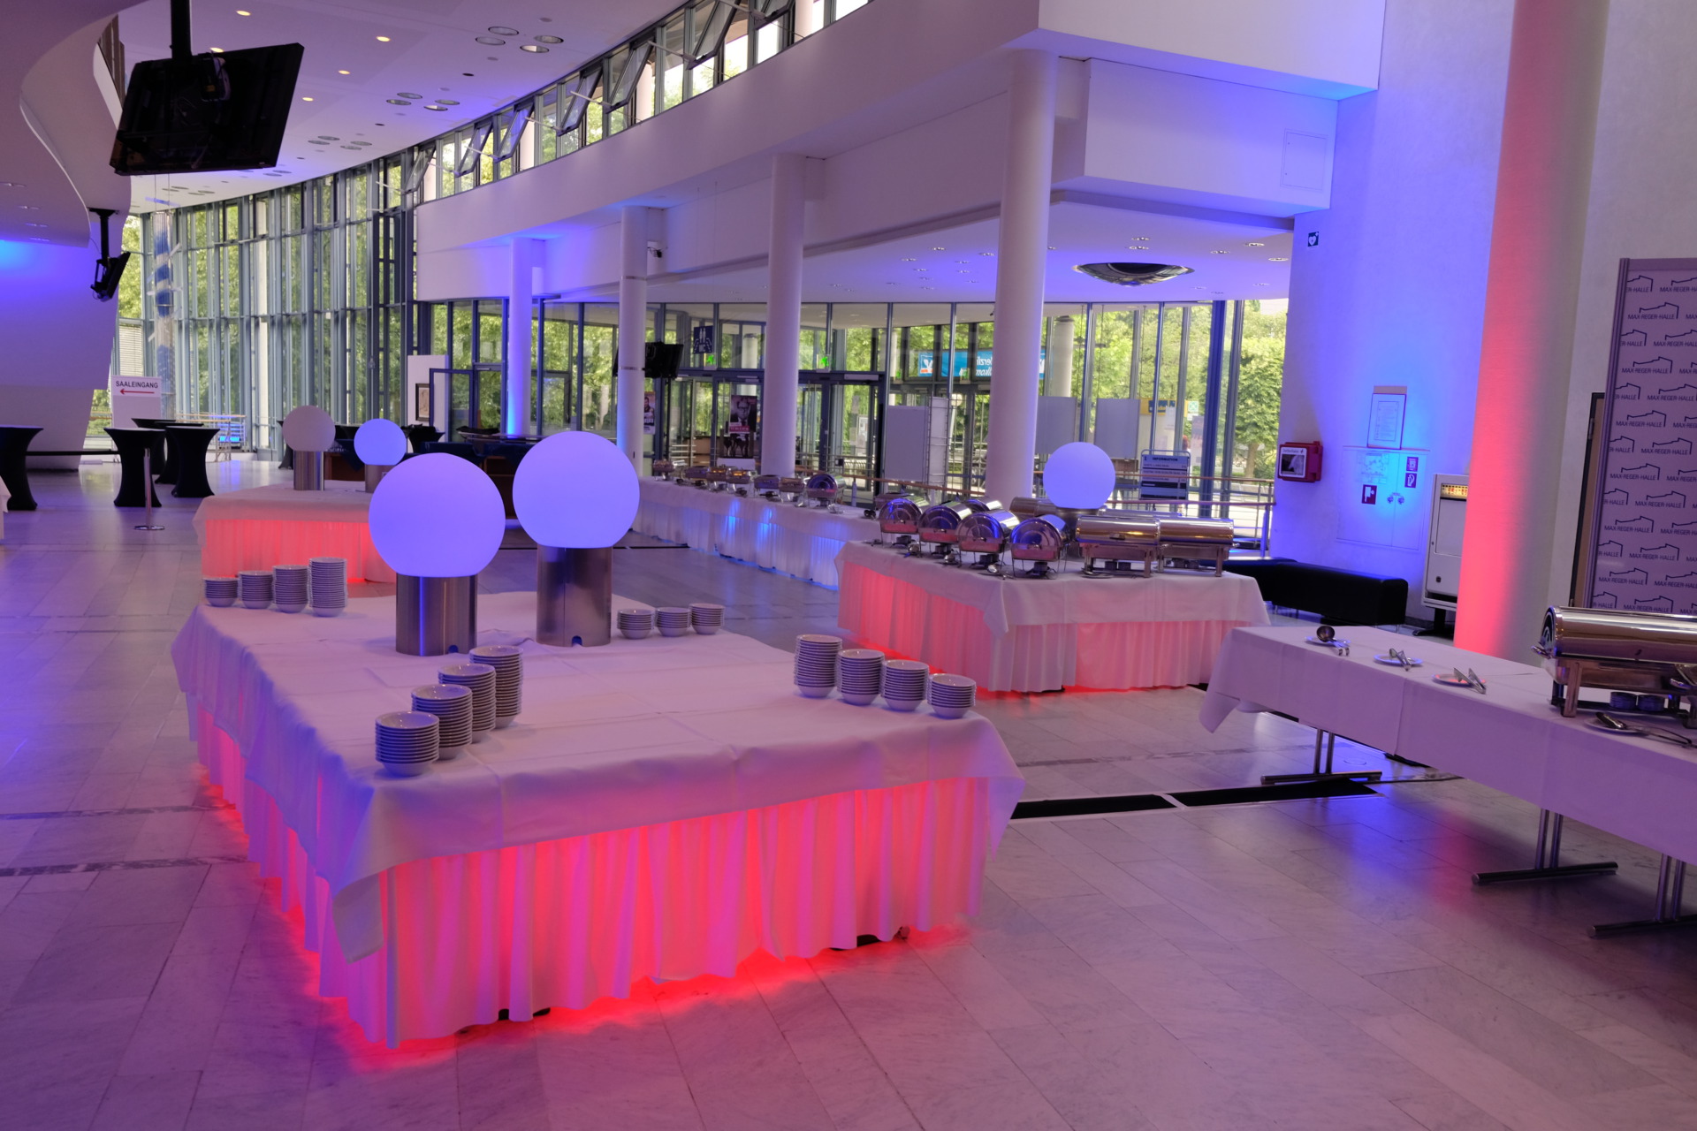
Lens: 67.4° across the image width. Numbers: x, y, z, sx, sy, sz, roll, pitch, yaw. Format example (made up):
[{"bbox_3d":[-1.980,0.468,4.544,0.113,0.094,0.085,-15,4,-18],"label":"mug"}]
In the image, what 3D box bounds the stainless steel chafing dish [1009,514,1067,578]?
[{"bbox_3d":[1.297,-0.146,8.628,0.350,0.385,0.580,4,7,14],"label":"stainless steel chafing dish"}]

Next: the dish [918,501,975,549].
[{"bbox_3d":[0.718,-0.267,9.221,0.365,0.380,0.580,4,7,14],"label":"dish"}]

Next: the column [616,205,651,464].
[{"bbox_3d":[-3.899,-3.725,22.901,0.460,5.260,0.460,2,7,0],"label":"column"}]

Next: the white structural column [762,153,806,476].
[{"bbox_3d":[-0.837,-2.709,16.252,0.430,4.937,0.430,2,7,-3],"label":"white structural column"}]

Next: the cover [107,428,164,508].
[{"bbox_3d":[-10.415,-1.426,18.612,0.860,1.081,0.860,2,7,0],"label":"cover"}]

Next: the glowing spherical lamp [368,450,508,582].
[{"bbox_3d":[-1.627,-0.200,5.036,0.505,0.490,0.505,2,7,0],"label":"glowing spherical lamp"}]

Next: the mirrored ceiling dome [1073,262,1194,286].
[{"bbox_3d":[4.053,-4.083,18.087,1.710,0.230,1.710,4,7,12],"label":"mirrored ceiling dome"}]

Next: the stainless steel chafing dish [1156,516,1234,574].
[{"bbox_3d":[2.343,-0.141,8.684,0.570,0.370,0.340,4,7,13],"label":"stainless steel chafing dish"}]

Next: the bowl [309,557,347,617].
[{"bbox_3d":[-2.390,0.091,5.849,0.163,0.248,0.163,2,7,0],"label":"bowl"}]

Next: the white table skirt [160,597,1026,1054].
[{"bbox_3d":[-1.281,0.679,5.014,2.000,0.710,3.250,-2,8,-34],"label":"white table skirt"}]

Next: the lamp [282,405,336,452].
[{"bbox_3d":[-5.665,-1.402,13.350,0.505,0.490,0.505,2,7,0],"label":"lamp"}]

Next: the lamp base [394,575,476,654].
[{"bbox_3d":[-1.643,0.181,5.080,0.305,0.307,0.305,2,7,0],"label":"lamp base"}]

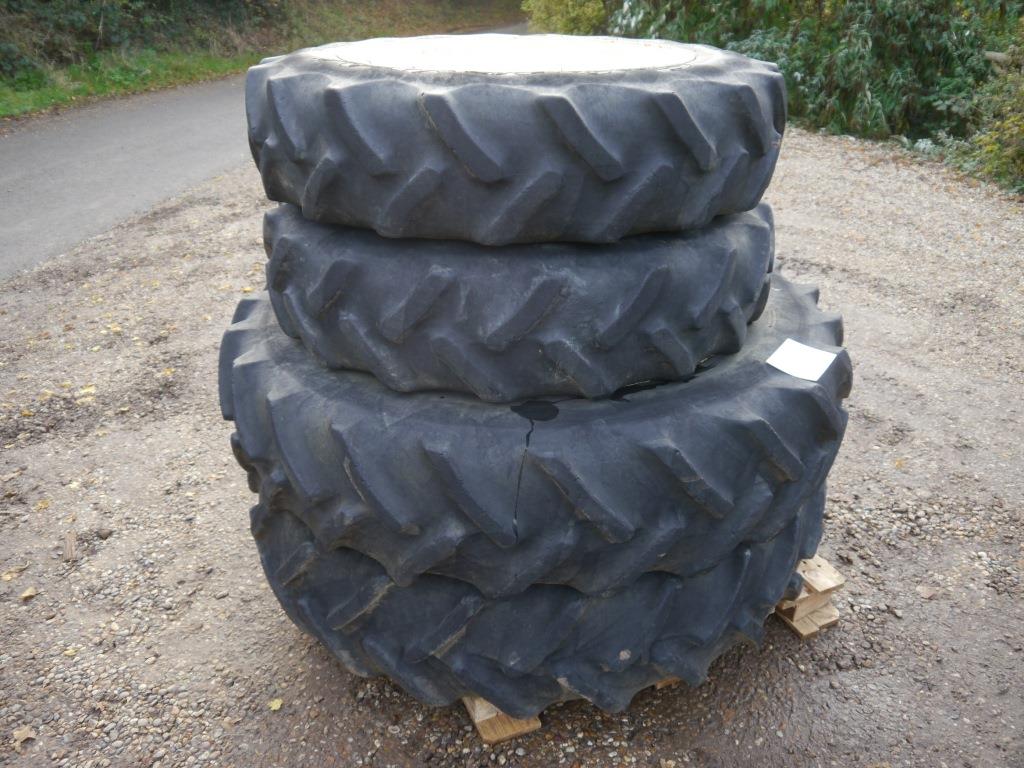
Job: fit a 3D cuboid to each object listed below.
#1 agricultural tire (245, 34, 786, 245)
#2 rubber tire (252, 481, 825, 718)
[{"bbox_3d":[0.012,-0.617,1.895,1.200,0.295,1.200,0,28,0],"label":"agricultural tire"},{"bbox_3d":[0.070,0.215,2.365,1.560,0.345,1.560,0,28,0],"label":"rubber tire"}]

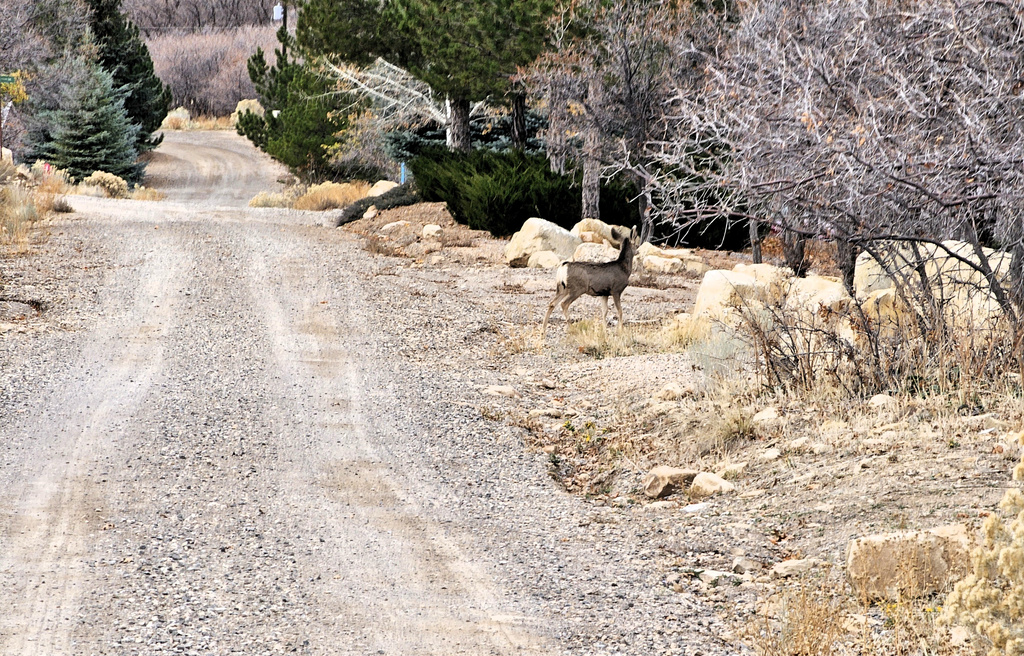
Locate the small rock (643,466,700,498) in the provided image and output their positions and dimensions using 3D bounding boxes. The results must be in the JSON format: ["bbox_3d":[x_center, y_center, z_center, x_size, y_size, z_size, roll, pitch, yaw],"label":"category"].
[{"bbox_3d":[0.863,0.836,36.800,0.292,0.173,0.248,0,1,0],"label":"small rock"}]

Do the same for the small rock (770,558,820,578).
[{"bbox_3d":[1.479,1.255,35.500,0.261,0.097,0.200,0,1,0],"label":"small rock"}]

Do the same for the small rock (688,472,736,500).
[{"bbox_3d":[1.079,0.852,36.800,0.249,0.141,0.199,0,1,0],"label":"small rock"}]

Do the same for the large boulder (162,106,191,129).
[{"bbox_3d":[-11.870,-7.425,240.000,1.058,0.776,0.899,0,1,0],"label":"large boulder"}]

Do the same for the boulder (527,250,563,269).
[{"bbox_3d":[0.509,-1.072,106.500,0.564,0.282,0.451,0,1,0],"label":"boulder"}]

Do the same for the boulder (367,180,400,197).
[{"bbox_3d":[-2.587,-2.799,137.000,0.685,0.337,0.480,0,1,0],"label":"boulder"}]

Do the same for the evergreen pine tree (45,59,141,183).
[{"bbox_3d":[-9.730,-4.795,158.000,2.253,2.953,2.200,0,1,0],"label":"evergreen pine tree"}]

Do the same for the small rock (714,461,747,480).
[{"bbox_3d":[1.220,0.796,38.000,0.179,0.112,0.143,0,1,0],"label":"small rock"}]

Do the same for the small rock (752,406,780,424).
[{"bbox_3d":[1.777,0.611,47.500,0.195,0.121,0.170,0,1,0],"label":"small rock"}]

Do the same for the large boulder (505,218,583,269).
[{"bbox_3d":[0.484,-1.341,108.000,1.206,0.794,0.965,0,1,0],"label":"large boulder"}]

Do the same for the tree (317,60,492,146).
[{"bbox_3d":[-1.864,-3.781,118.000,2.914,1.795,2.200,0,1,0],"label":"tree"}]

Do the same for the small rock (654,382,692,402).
[{"bbox_3d":[1.211,0.476,51.000,0.285,0.135,0.228,0,1,0],"label":"small rock"}]

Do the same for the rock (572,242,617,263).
[{"bbox_3d":[1.074,-0.940,87.000,0.601,0.300,0.450,0,1,0],"label":"rock"}]

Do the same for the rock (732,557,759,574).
[{"bbox_3d":[1.012,1.030,29.500,0.113,0.078,0.096,0,1,0],"label":"rock"}]

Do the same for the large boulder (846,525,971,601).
[{"bbox_3d":[2.004,1.182,34.300,0.635,0.366,0.420,0,1,0],"label":"large boulder"}]

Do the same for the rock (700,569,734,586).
[{"bbox_3d":[0.866,1.056,28.800,0.152,0.076,0.114,0,1,0],"label":"rock"}]

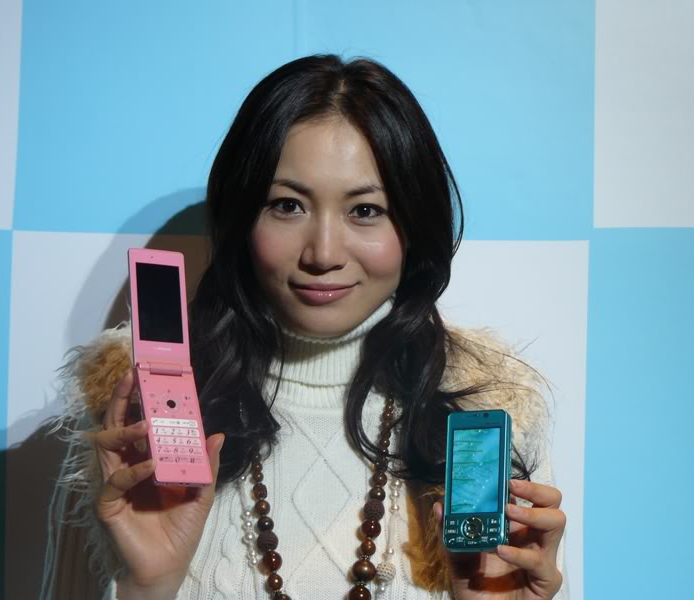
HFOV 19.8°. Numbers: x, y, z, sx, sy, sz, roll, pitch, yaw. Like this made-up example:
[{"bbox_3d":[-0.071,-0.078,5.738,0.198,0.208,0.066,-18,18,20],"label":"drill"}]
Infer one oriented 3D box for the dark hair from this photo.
[{"bbox_3d":[0.011,-0.025,1.665,0.278,0.360,0.230,2,-1,3],"label":"dark hair"}]

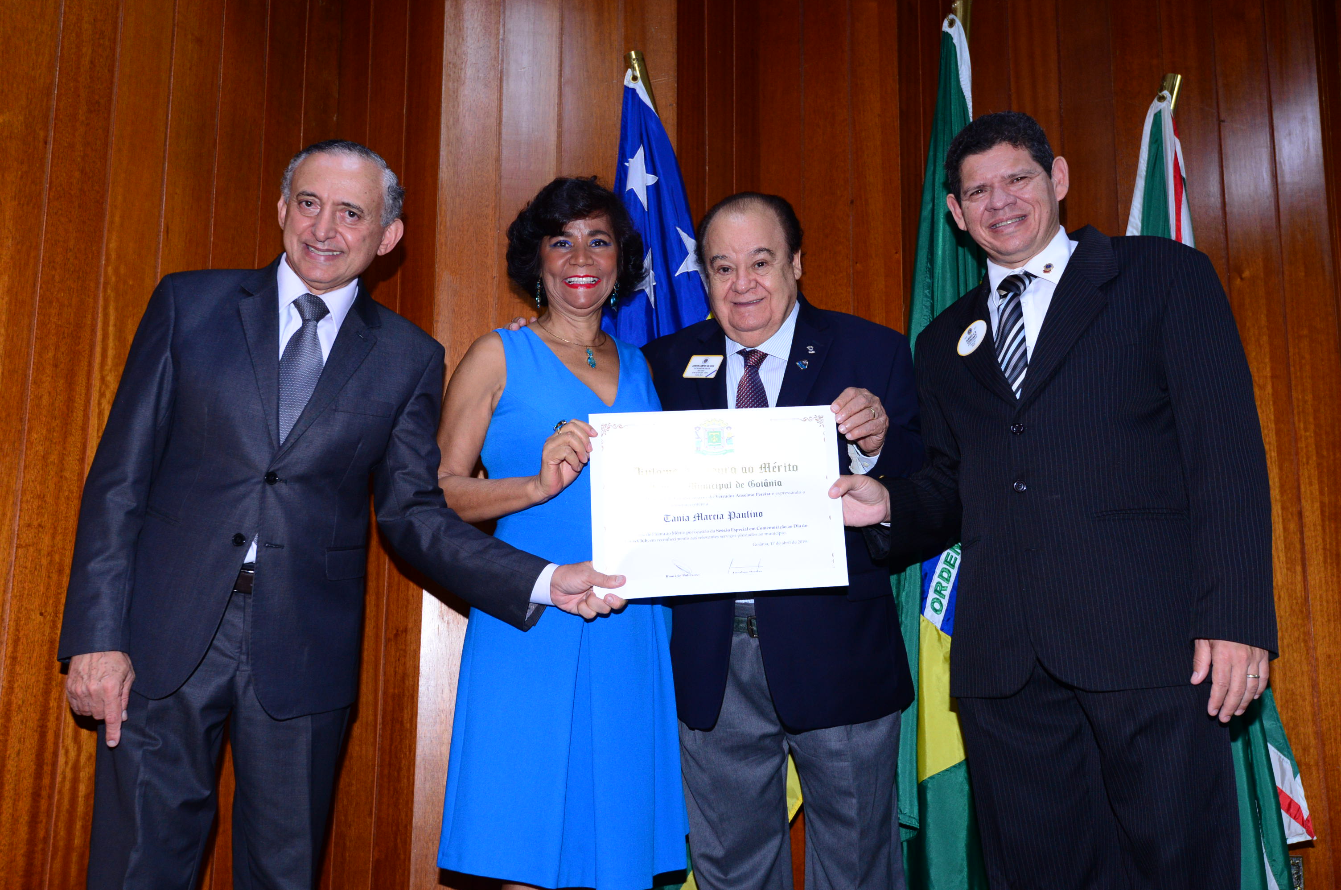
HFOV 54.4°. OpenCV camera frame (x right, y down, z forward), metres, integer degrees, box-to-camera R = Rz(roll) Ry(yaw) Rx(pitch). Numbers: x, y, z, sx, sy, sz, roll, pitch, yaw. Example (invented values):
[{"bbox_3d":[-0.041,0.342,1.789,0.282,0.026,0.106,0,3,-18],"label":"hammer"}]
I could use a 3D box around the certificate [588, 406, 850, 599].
[{"bbox_3d":[0.074,0.086,2.045,0.398,0.288,0.005,-2,-8,-6],"label":"certificate"}]

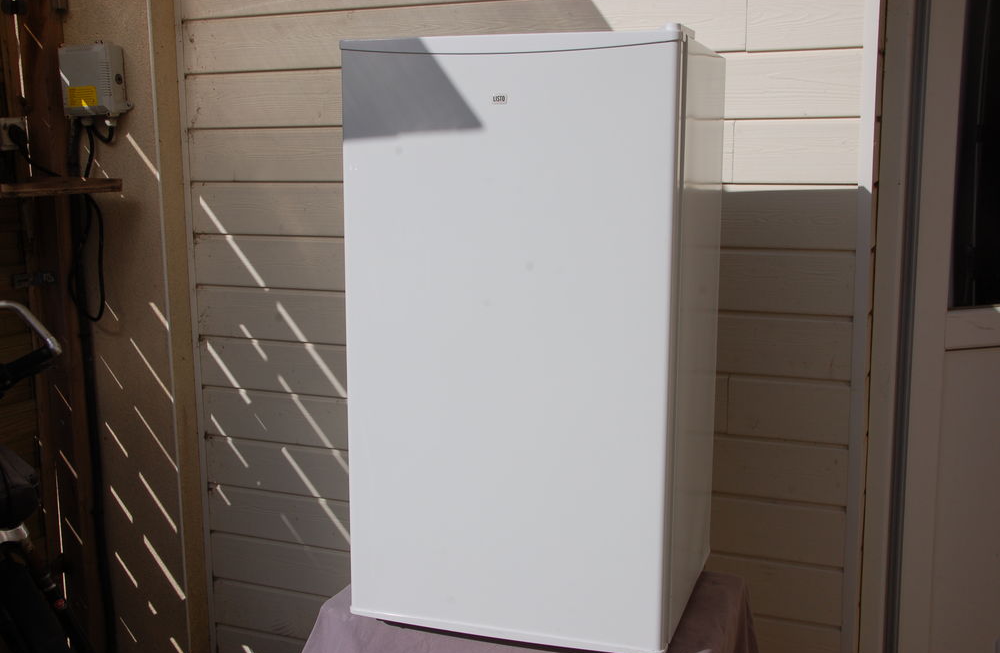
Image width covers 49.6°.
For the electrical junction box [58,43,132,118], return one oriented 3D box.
[{"bbox_3d":[-1.006,-0.609,2.693,0.168,0.178,0.066,4,11,25],"label":"electrical junction box"}]

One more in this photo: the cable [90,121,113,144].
[{"bbox_3d":[-0.996,-0.484,2.704,0.053,0.060,0.018,4,11,25],"label":"cable"}]

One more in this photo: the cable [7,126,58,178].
[{"bbox_3d":[-1.165,-0.433,2.697,0.125,0.127,0.050,4,11,25],"label":"cable"}]

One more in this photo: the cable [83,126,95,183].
[{"bbox_3d":[-1.038,-0.434,2.731,0.026,0.140,0.016,4,11,25],"label":"cable"}]

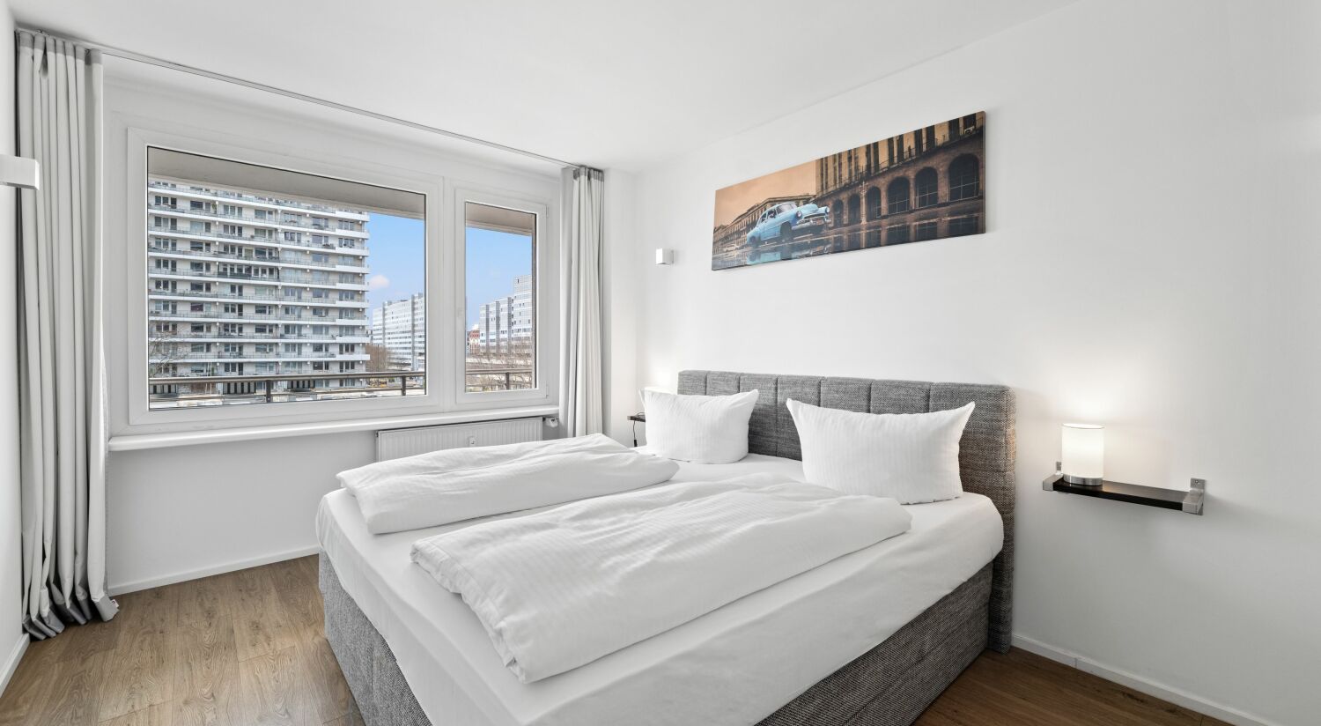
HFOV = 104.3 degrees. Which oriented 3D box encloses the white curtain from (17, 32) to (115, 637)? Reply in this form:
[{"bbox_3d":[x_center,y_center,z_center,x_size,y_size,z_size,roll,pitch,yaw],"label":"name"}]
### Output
[{"bbox_3d":[-2.531,-0.112,2.188,0.252,2.481,0.190,-1,2,-40],"label":"white curtain"}]

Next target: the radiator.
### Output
[{"bbox_3d":[-1.301,0.699,3.446,1.068,0.590,0.102,-1,2,-40],"label":"radiator"}]

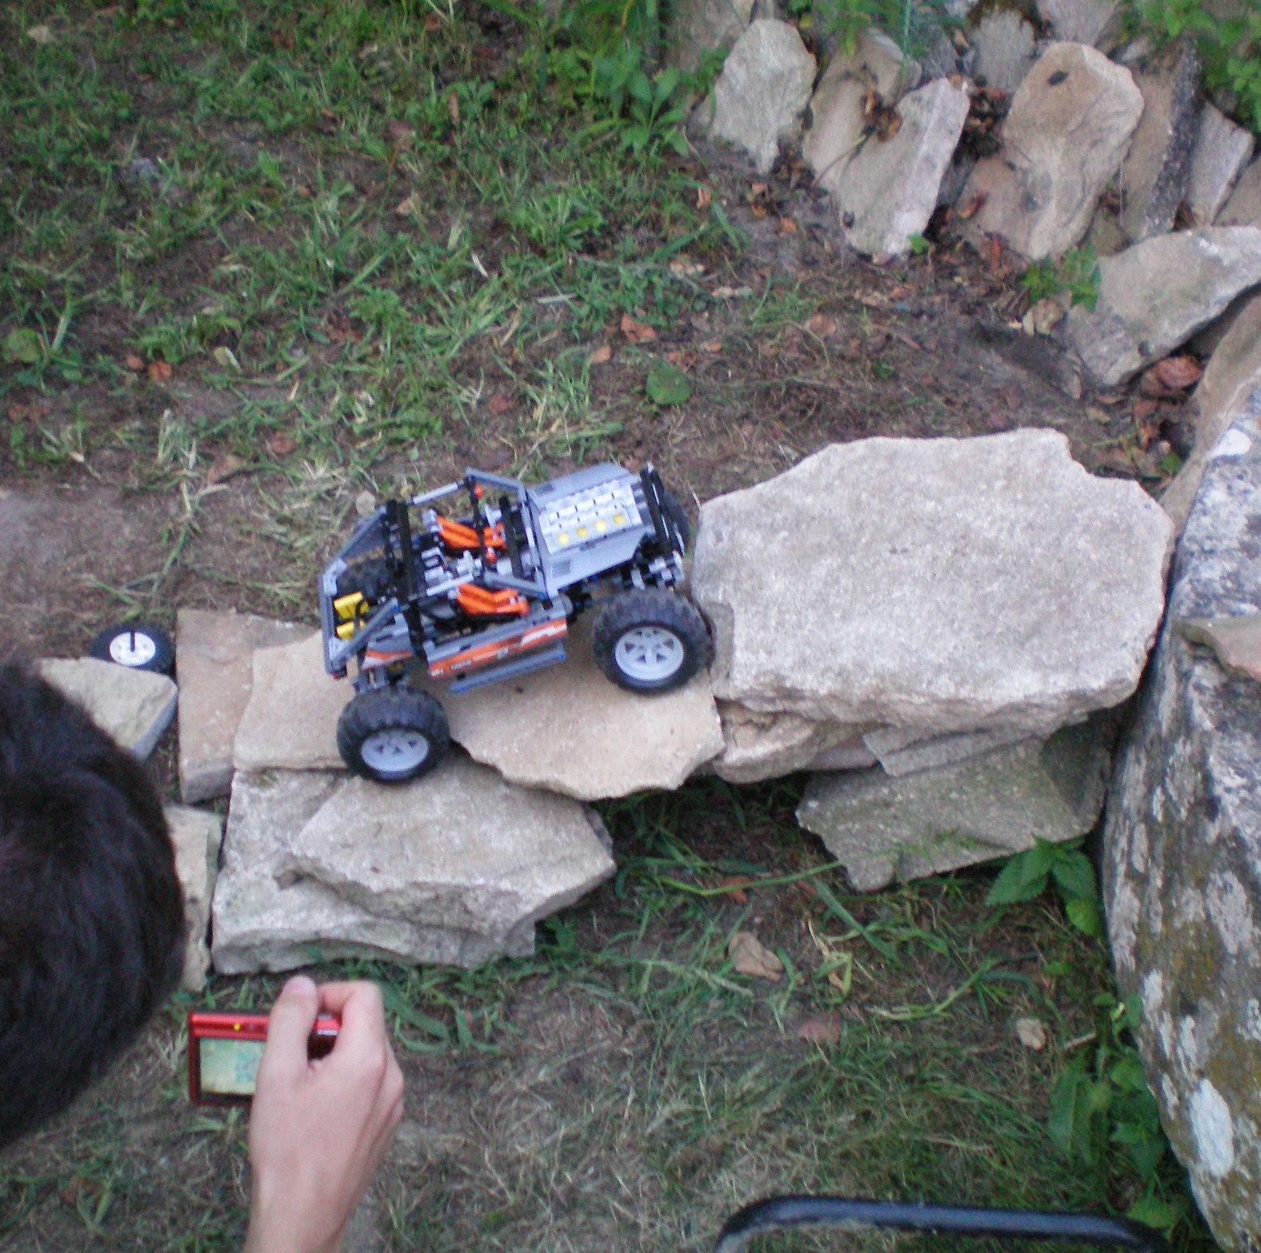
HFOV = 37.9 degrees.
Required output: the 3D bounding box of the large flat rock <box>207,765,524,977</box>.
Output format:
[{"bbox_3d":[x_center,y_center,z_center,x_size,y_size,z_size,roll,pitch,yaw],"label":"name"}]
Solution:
[{"bbox_3d":[-0.215,0.199,1.598,0.265,0.075,0.190,0,50,0],"label":"large flat rock"}]

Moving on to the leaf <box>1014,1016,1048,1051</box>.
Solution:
[{"bbox_3d":[0.331,0.336,1.513,0.027,0.012,0.031,0,50,0],"label":"leaf"}]

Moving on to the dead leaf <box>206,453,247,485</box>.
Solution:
[{"bbox_3d":[-0.426,-0.167,1.935,0.042,0.012,0.039,0,50,0],"label":"dead leaf"}]

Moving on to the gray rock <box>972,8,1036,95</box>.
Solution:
[{"bbox_3d":[0.457,-0.689,2.256,0.079,0.134,0.070,-1,19,9],"label":"gray rock"}]

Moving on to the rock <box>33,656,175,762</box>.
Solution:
[{"bbox_3d":[-0.488,0.077,1.698,0.140,0.045,0.120,7,47,0],"label":"rock"}]

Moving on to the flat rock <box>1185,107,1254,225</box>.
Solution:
[{"bbox_3d":[0.765,-0.599,2.387,0.062,0.165,0.070,13,25,-6],"label":"flat rock"}]

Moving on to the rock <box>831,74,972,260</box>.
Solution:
[{"bbox_3d":[0.334,-0.566,2.274,0.088,0.235,0.080,3,29,-33],"label":"rock"}]

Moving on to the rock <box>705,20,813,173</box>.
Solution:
[{"bbox_3d":[0.171,-0.656,2.297,0.126,0.201,0.070,2,20,9],"label":"rock"}]

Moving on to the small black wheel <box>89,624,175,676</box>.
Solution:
[{"bbox_3d":[-0.477,0.027,1.756,0.081,0.028,0.081,7,47,0],"label":"small black wheel"}]

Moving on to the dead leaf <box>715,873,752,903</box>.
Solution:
[{"bbox_3d":[0.092,0.233,1.632,0.031,0.015,0.028,7,47,0],"label":"dead leaf"}]

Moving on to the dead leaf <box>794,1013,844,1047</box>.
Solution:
[{"bbox_3d":[0.157,0.338,1.541,0.042,0.015,0.033,7,47,0],"label":"dead leaf"}]

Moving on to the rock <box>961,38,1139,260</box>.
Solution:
[{"bbox_3d":[0.505,-0.563,2.183,0.165,0.255,0.090,10,21,5],"label":"rock"}]

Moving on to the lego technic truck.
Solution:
[{"bbox_3d":[-0.116,-0.026,1.532,0.325,0.178,0.190,-20,51,5],"label":"lego technic truck"}]

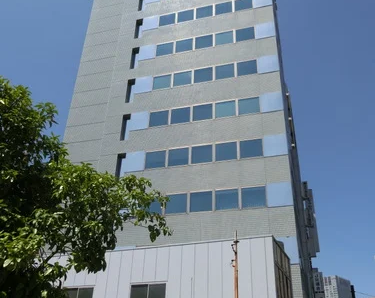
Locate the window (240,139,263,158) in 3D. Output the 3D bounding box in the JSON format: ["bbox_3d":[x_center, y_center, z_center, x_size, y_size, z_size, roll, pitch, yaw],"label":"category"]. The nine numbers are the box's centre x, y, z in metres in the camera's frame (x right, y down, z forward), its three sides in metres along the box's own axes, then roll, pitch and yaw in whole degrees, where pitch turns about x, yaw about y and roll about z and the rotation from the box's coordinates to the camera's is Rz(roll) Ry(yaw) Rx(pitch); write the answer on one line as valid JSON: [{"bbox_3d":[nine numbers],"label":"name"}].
[{"bbox_3d":[3.946,-0.046,25.935,1.415,1.293,0.100,-7,-32,15],"label":"window"}]

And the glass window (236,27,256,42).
[{"bbox_3d":[4.367,-8.672,31.719,1.382,1.275,0.150,-7,-32,15],"label":"glass window"}]

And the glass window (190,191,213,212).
[{"bbox_3d":[0.825,3.143,25.024,1.415,1.293,0.100,-7,-32,15],"label":"glass window"}]

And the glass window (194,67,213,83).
[{"bbox_3d":[1.244,-5.781,32.728,1.494,1.368,0.100,-7,-33,14],"label":"glass window"}]

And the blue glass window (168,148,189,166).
[{"bbox_3d":[-0.557,0.548,27.871,1.430,1.291,0.120,-7,-32,15],"label":"blue glass window"}]

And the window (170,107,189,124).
[{"bbox_3d":[-0.504,-2.474,30.753,1.517,1.351,0.100,-7,-32,15],"label":"window"}]

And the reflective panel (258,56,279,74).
[{"bbox_3d":[5.553,-5.844,28.975,1.351,1.455,0.100,-7,-32,15],"label":"reflective panel"}]

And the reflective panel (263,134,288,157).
[{"bbox_3d":[5.494,-0.230,26.162,1.435,1.490,0.150,-7,-32,15],"label":"reflective panel"}]

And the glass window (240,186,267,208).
[{"bbox_3d":[3.838,2.775,24.227,1.415,1.293,0.100,-7,-32,15],"label":"glass window"}]

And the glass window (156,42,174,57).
[{"bbox_3d":[-1.795,-7.946,33.327,1.382,1.275,0.150,-7,-32,15],"label":"glass window"}]

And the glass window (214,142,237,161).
[{"bbox_3d":[2.593,0.144,28.108,1.517,1.351,0.100,-7,-32,15],"label":"glass window"}]

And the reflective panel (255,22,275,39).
[{"bbox_3d":[6.051,-9.230,32.651,1.540,1.505,0.100,-7,-32,15],"label":"reflective panel"}]

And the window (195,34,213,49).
[{"bbox_3d":[1.365,-8.850,34.607,1.494,1.368,0.100,-7,-33,14],"label":"window"}]

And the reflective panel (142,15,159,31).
[{"bbox_3d":[-3.276,-11.100,36.951,1.505,1.505,0.100,-7,-32,15],"label":"reflective panel"}]

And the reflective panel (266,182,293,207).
[{"bbox_3d":[5.414,2.679,24.537,1.462,1.528,0.120,-7,-32,15],"label":"reflective panel"}]

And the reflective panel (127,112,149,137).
[{"bbox_3d":[-3.540,-1.825,30.349,1.567,1.947,0.120,-7,-32,15],"label":"reflective panel"}]

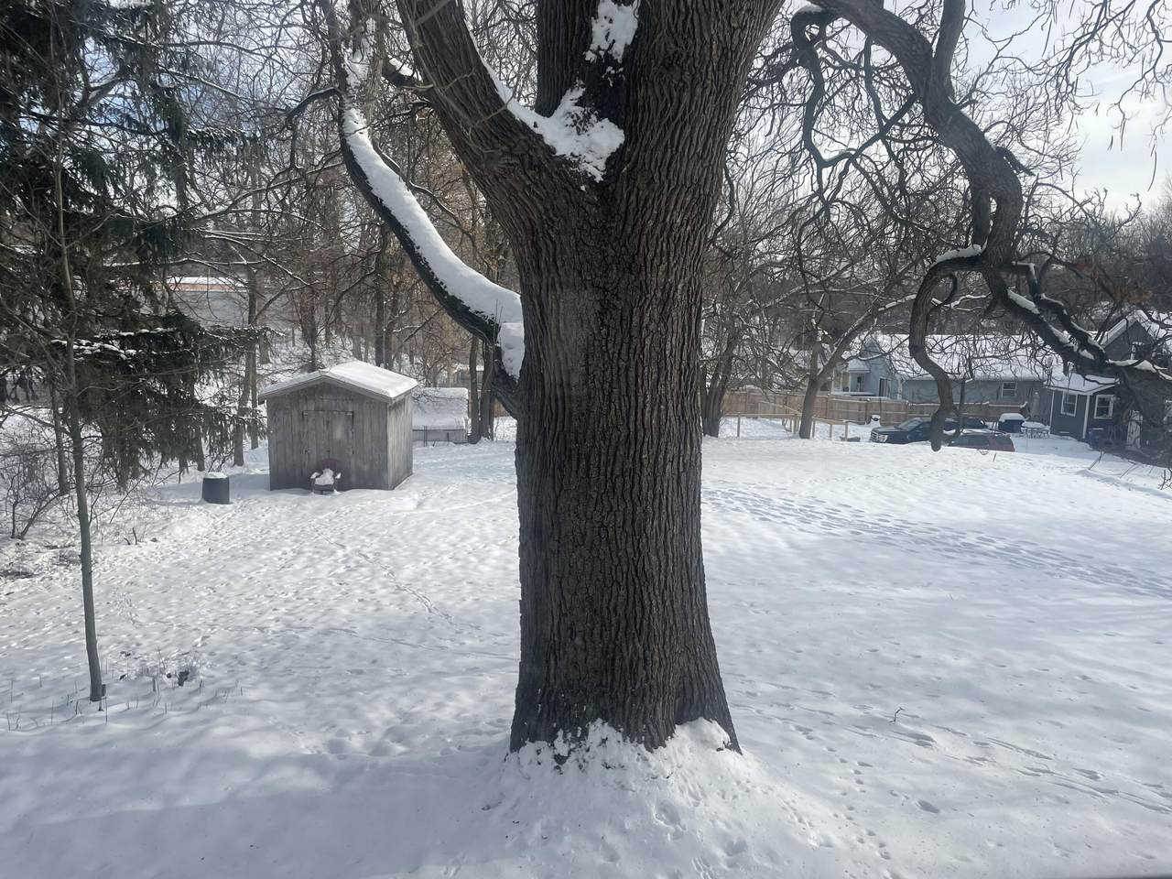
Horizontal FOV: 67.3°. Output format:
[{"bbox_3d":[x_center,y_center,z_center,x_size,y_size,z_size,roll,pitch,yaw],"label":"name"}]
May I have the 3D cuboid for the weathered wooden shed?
[{"bbox_3d":[-6.238,-0.398,22.663,3.230,3.020,2.760,1,9,2],"label":"weathered wooden shed"}]

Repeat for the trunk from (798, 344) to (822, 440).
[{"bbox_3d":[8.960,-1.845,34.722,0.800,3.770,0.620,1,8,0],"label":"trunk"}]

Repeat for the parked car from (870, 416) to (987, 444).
[{"bbox_3d":[15.670,-0.120,40.100,4.850,1.740,1.920,1,8,0],"label":"parked car"}]

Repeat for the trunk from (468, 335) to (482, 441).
[{"bbox_3d":[-4.021,-1.780,31.712,0.420,3.900,0.400,1,8,0],"label":"trunk"}]

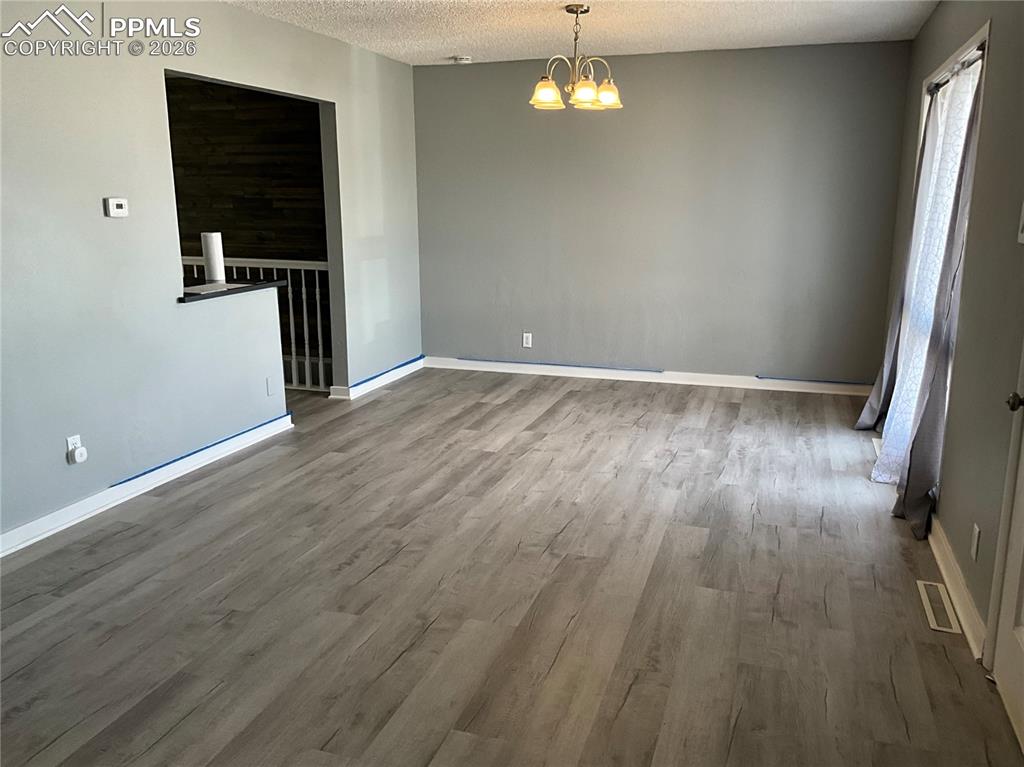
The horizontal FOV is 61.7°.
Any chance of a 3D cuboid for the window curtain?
[{"bbox_3d":[2.002,-0.512,4.292,0.257,2.010,1.861,4,13,18],"label":"window curtain"}]

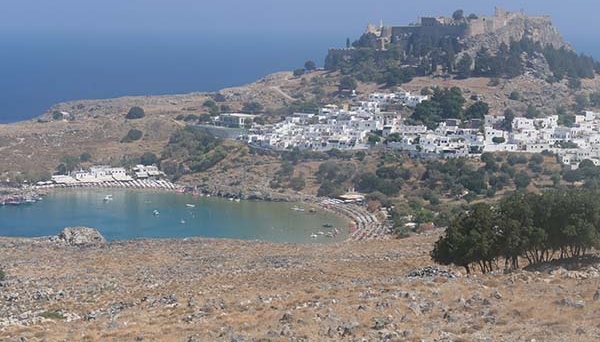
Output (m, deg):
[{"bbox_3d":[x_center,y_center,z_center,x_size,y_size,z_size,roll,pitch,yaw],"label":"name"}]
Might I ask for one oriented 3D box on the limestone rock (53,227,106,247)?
[{"bbox_3d":[-19.483,5.787,140.000,4.600,1.650,3.300,-1,5,-8],"label":"limestone rock"}]

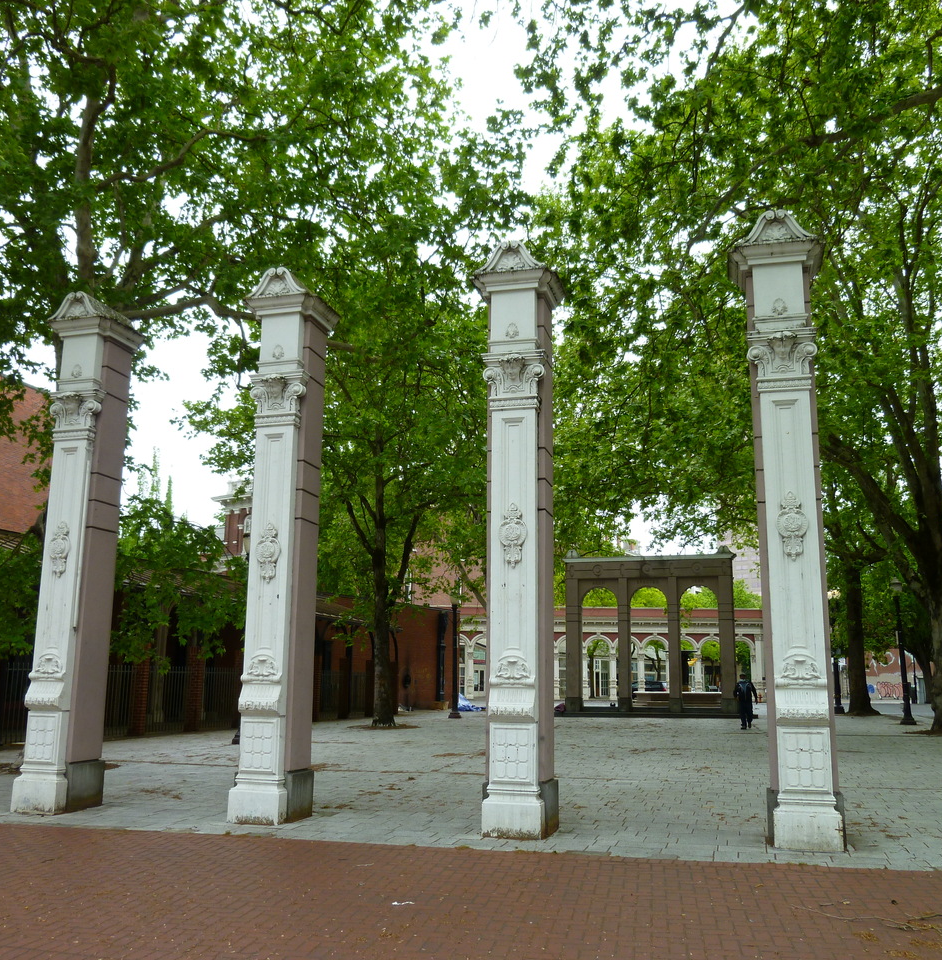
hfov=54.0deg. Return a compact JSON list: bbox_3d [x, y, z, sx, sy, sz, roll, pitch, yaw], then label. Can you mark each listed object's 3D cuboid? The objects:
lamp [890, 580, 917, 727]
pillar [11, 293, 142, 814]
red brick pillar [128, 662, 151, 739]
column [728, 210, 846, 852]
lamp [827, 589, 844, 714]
[{"bbox_3d":[14.715,5.850,31.744,0.474,4.930,0.474,-3,-12,15],"label":"lamp"},{"bbox_3d":[-4.910,0.817,11.601,0.814,6.273,0.837,-3,-12,15],"label":"pillar"},{"bbox_3d":[-8.701,5.565,24.277,0.316,2.212,0.316,-3,-12,15],"label":"red brick pillar"},{"bbox_3d":[3.226,0.399,9.411,0.814,6.273,0.837,-3,-12,15],"label":"column"},{"bbox_3d":[14.868,7.011,37.828,0.474,4.977,0.474,-3,-12,15],"label":"lamp"}]

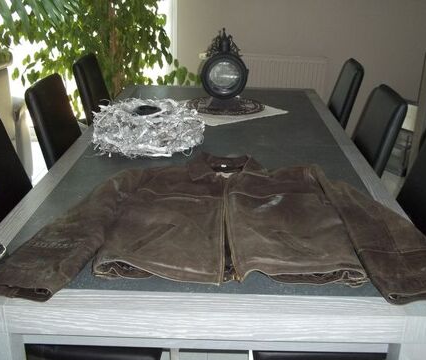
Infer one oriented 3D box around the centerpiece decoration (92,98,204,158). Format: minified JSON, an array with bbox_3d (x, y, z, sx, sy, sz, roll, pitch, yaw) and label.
[{"bbox_3d":[-0.244,-0.204,1.899,0.424,0.149,0.424,1,23,1],"label":"centerpiece decoration"}]

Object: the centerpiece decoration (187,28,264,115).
[{"bbox_3d":[0.063,-0.548,2.445,0.386,0.372,0.386,1,23,1],"label":"centerpiece decoration"}]

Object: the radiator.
[{"bbox_3d":[0.433,-0.682,3.985,0.894,0.600,0.100,5,23,9],"label":"radiator"}]

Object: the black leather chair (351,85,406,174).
[{"bbox_3d":[0.391,0.118,2.067,0.570,0.960,0.410,1,23,1],"label":"black leather chair"}]

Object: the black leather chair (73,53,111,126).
[{"bbox_3d":[-0.387,-0.156,2.701,0.570,0.960,0.410,1,23,1],"label":"black leather chair"}]

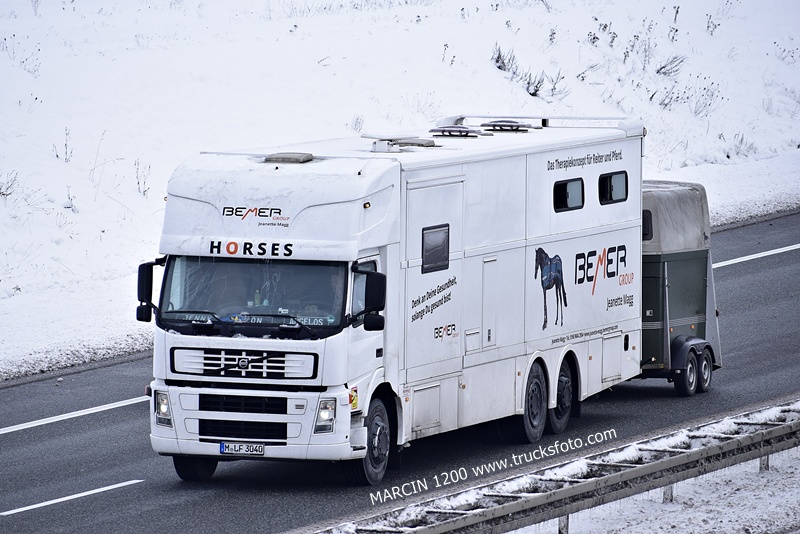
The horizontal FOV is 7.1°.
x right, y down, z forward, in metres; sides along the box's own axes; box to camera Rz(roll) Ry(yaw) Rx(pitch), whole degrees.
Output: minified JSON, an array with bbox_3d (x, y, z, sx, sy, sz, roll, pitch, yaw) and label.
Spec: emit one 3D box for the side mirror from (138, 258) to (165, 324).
[{"bbox_3d":[-2.946,0.272,76.640,0.290,0.760,0.200,2,4,24],"label":"side mirror"}]

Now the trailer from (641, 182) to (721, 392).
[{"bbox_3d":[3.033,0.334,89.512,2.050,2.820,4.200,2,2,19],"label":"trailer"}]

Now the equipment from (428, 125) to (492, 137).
[{"bbox_3d":[0.739,-1.715,82.755,0.570,0.150,0.520,2,4,19],"label":"equipment"}]

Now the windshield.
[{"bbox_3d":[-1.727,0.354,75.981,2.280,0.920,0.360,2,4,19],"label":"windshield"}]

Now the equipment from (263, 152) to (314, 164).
[{"bbox_3d":[-1.315,-1.288,77.027,0.460,0.100,0.480,2,4,19],"label":"equipment"}]

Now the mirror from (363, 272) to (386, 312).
[{"bbox_3d":[-0.282,0.292,75.731,0.230,0.450,0.140,1,4,4],"label":"mirror"}]

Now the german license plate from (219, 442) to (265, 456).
[{"bbox_3d":[-1.841,2.130,75.773,0.520,0.120,0.020,2,4,19],"label":"german license plate"}]

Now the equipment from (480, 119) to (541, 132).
[{"bbox_3d":[1.415,-1.832,84.634,0.570,0.150,0.520,2,4,19],"label":"equipment"}]

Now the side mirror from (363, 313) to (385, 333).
[{"bbox_3d":[-0.298,0.648,75.728,0.230,0.215,0.140,1,4,4],"label":"side mirror"}]

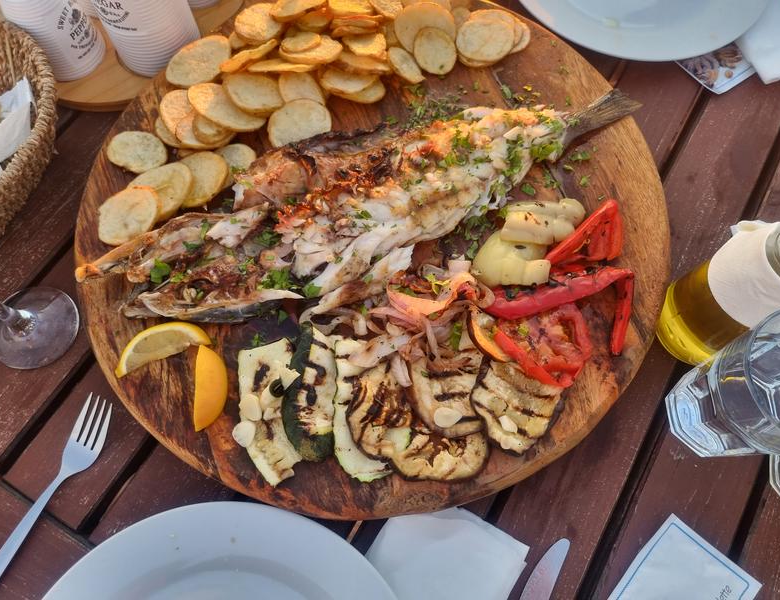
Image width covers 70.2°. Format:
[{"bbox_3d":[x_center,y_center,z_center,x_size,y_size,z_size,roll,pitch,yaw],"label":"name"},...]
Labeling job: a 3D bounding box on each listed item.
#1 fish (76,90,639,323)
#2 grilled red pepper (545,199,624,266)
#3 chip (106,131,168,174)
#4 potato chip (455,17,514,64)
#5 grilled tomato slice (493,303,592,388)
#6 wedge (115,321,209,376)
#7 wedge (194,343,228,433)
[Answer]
[{"bbox_3d":[-0.010,-0.087,0.457,0.486,0.045,0.152,-24,71,-8],"label":"fish"},{"bbox_3d":[0.166,-0.044,0.446,0.085,0.032,0.041,-38,74,-13],"label":"grilled red pepper"},{"bbox_3d":[-0.227,-0.134,0.498,0.054,0.005,0.040,31,73,11],"label":"chip"},{"bbox_3d":[0.091,-0.249,0.531,0.054,0.006,0.052,0,70,1],"label":"potato chip"},{"bbox_3d":[0.127,0.030,0.428,0.067,0.025,0.073,0,69,1],"label":"grilled tomato slice"},{"bbox_3d":[-0.176,0.034,0.425,0.072,0.024,0.031,-21,71,-7],"label":"wedge"},{"bbox_3d":[-0.132,0.064,0.411,0.027,0.027,0.065,-4,70,-1],"label":"wedge"}]

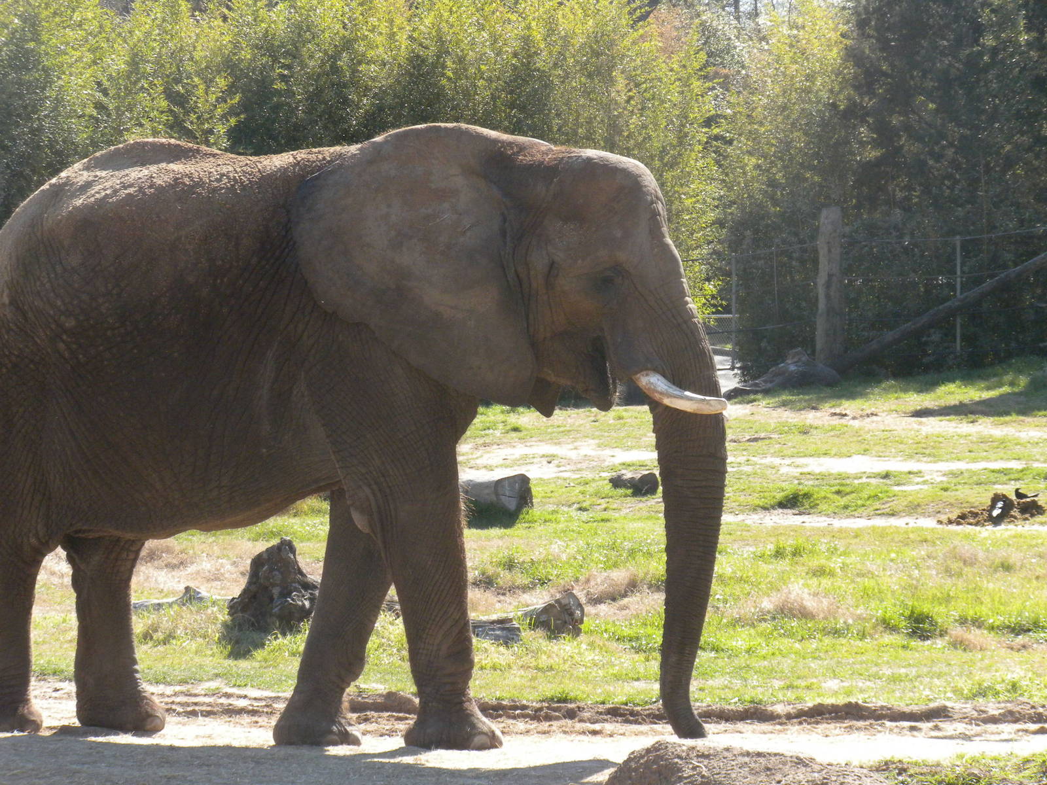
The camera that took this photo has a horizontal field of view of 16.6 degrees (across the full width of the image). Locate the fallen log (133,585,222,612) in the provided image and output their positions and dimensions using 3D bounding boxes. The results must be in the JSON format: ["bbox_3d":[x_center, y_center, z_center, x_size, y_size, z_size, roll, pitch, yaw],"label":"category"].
[{"bbox_3d":[-2.132,1.262,22.000,0.700,0.150,0.200,0,1,5],"label":"fallen log"}]

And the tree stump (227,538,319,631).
[{"bbox_3d":[-1.455,1.120,21.100,0.560,0.550,0.500,0,1,0],"label":"tree stump"}]

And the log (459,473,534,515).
[{"bbox_3d":[-0.701,0.870,31.000,1.600,0.340,0.360,1,2,25],"label":"log"}]

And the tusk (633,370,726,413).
[{"bbox_3d":[0.643,0.000,14.770,0.400,0.180,0.140,0,1,11],"label":"tusk"}]

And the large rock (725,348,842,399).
[{"bbox_3d":[3.608,-0.267,50.000,1.600,0.680,1.000,0,1,0],"label":"large rock"}]

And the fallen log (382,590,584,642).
[{"bbox_3d":[-0.259,1.304,20.900,1.300,0.250,0.330,1,2,22],"label":"fallen log"}]

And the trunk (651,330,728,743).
[{"bbox_3d":[0.687,0.564,15.000,0.330,1.740,0.320,0,1,6],"label":"trunk"}]

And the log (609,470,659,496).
[{"bbox_3d":[1.016,0.836,33.000,0.460,0.210,0.360,0,1,0],"label":"log"}]

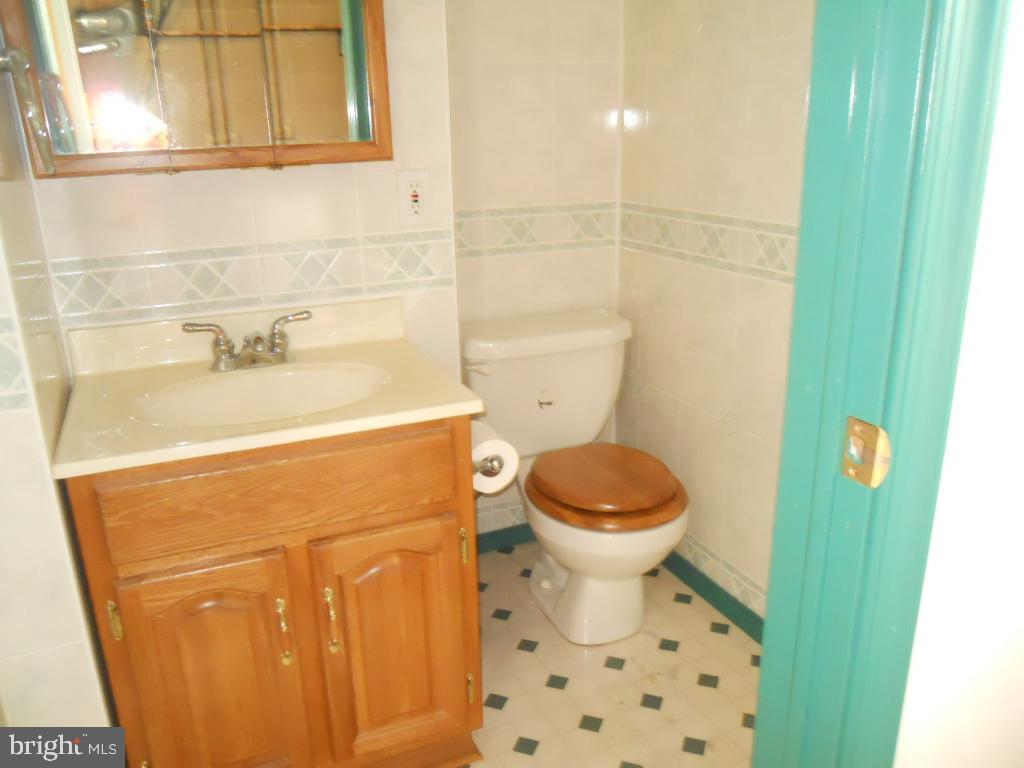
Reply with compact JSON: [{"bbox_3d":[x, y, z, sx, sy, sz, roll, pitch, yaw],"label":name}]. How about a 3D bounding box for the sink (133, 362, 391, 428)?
[{"bbox_3d":[-0.418,0.069,1.447,0.436,0.130,0.312,-8,18,-22],"label":"sink"}]

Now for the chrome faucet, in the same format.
[{"bbox_3d":[-0.486,-0.077,1.555,0.237,0.094,0.130,-8,18,-22],"label":"chrome faucet"}]

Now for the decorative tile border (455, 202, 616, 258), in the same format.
[{"bbox_3d":[0.056,-0.412,2.221,0.540,0.118,0.010,-8,18,-22],"label":"decorative tile border"}]

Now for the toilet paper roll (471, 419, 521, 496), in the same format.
[{"bbox_3d":[-0.056,0.137,1.551,0.106,0.106,0.104,-8,18,-22],"label":"toilet paper roll"}]

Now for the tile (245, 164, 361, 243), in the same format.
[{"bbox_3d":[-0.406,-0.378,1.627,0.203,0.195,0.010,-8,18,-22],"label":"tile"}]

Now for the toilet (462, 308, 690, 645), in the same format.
[{"bbox_3d":[0.169,0.242,2.061,0.485,0.700,0.690,-8,18,-22],"label":"toilet"}]

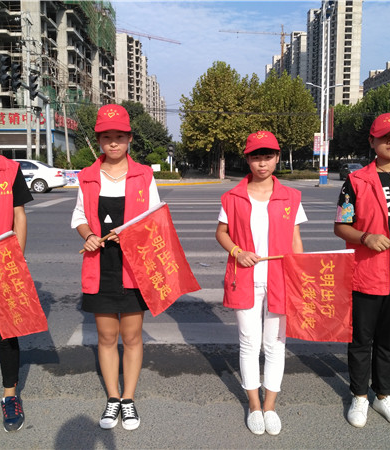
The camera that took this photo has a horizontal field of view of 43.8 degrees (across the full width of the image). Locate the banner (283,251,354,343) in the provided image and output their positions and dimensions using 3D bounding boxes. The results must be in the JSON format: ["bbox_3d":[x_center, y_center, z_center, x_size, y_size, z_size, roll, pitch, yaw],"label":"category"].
[{"bbox_3d":[0.615,0.357,2.425,0.325,0.440,0.060,1,7,9],"label":"banner"}]

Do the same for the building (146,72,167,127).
[{"bbox_3d":[-29.000,-61.845,289.328,16.000,48.000,60.000,0,8,0],"label":"building"}]

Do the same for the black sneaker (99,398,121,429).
[{"bbox_3d":[-0.454,1.009,2.691,0.094,0.108,0.257,0,8,1],"label":"black sneaker"}]

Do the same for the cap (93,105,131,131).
[{"bbox_3d":[-0.405,-0.537,2.410,0.178,0.140,0.260,-1,18,-5],"label":"cap"}]

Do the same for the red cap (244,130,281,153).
[{"bbox_3d":[0.344,-0.425,2.511,0.175,0.128,0.250,2,8,15],"label":"red cap"}]

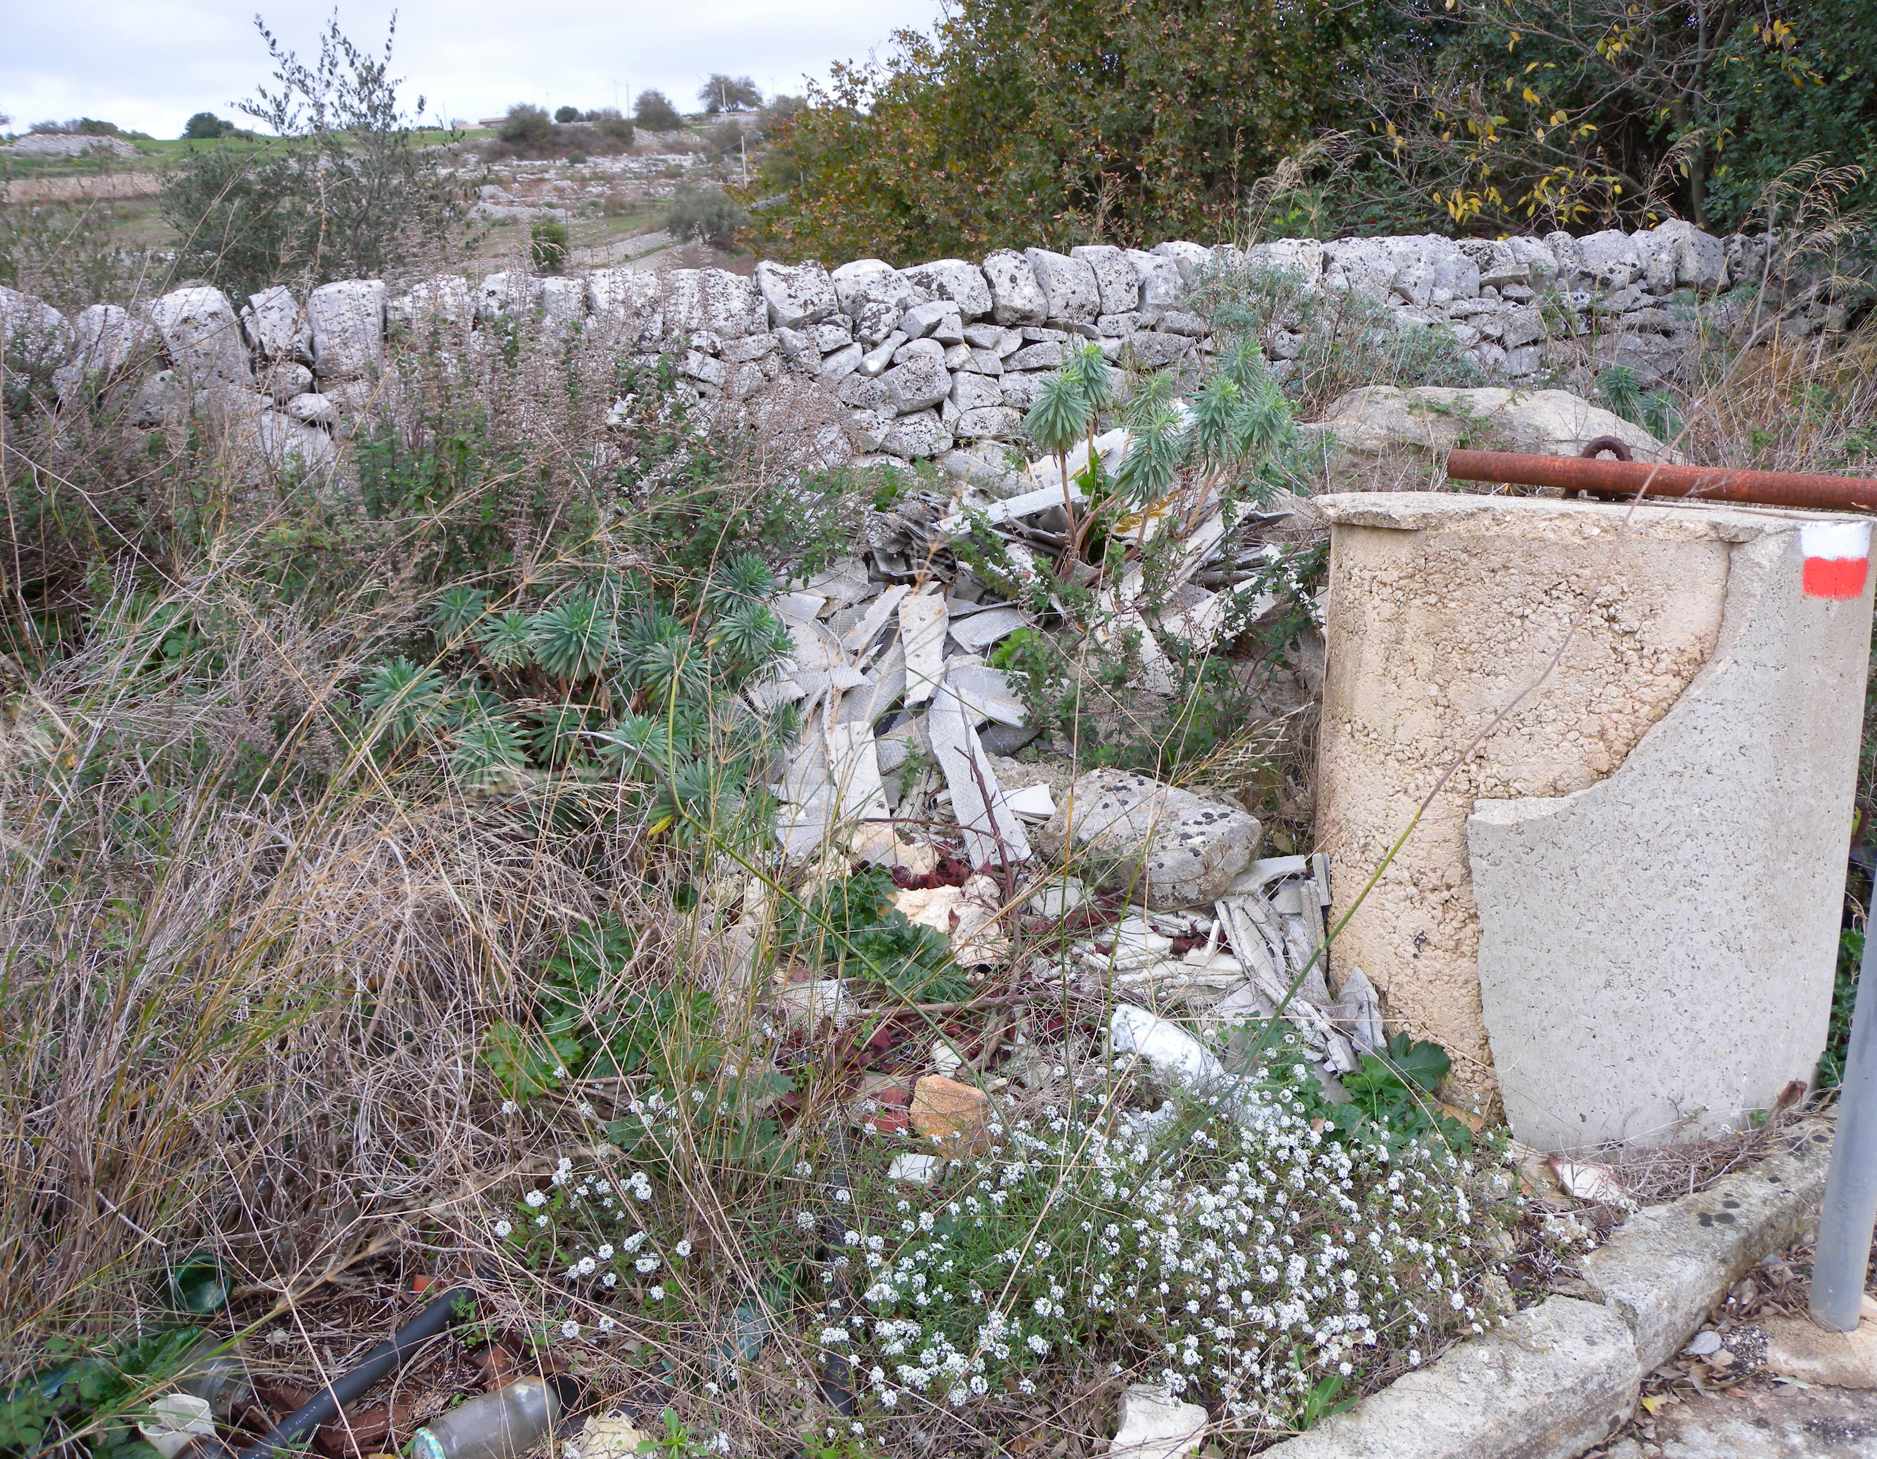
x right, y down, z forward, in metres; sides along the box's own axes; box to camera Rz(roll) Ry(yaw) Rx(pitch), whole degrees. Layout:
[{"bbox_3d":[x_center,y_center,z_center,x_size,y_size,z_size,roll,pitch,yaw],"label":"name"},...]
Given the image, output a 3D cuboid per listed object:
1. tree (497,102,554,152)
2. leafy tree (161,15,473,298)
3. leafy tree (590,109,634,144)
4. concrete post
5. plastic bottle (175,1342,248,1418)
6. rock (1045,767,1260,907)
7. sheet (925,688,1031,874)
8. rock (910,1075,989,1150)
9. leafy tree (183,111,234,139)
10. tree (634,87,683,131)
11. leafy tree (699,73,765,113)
[{"bbox_3d":[-34.151,-49.783,130.000,4.646,4.269,4.413,0,12,0],"label":"tree"},{"bbox_3d":[-3.955,-3.376,10.000,1.980,2.400,1.850,0,12,0],"label":"leafy tree"},{"bbox_3d":[-29.003,-53.680,140.000,4.056,3.110,3.854,0,12,0],"label":"leafy tree"},{"bbox_3d":[1.160,0.106,2.886,0.890,1.020,0.890,0,11,0],"label":"concrete post"},{"bbox_3d":[-0.968,0.833,2.071,0.220,0.070,0.070,10,15,40],"label":"plastic bottle"},{"bbox_3d":[0.478,0.242,3.500,0.480,0.230,0.360,0,12,0],"label":"rock"},{"bbox_3d":[0.077,0.106,3.790,0.125,0.030,0.594,-3,43,-14],"label":"sheet"},{"bbox_3d":[0.020,0.639,2.620,0.134,0.115,0.110,0,12,0],"label":"rock"},{"bbox_3d":[-76.572,-63.425,165.000,5.418,3.028,5.147,0,12,0],"label":"leafy tree"},{"bbox_3d":[-26.801,-59.035,150.000,4.491,4.056,4.266,0,12,0],"label":"tree"},{"bbox_3d":[-21.753,-66.692,165.000,6.693,4.143,6.358,0,12,0],"label":"leafy tree"}]

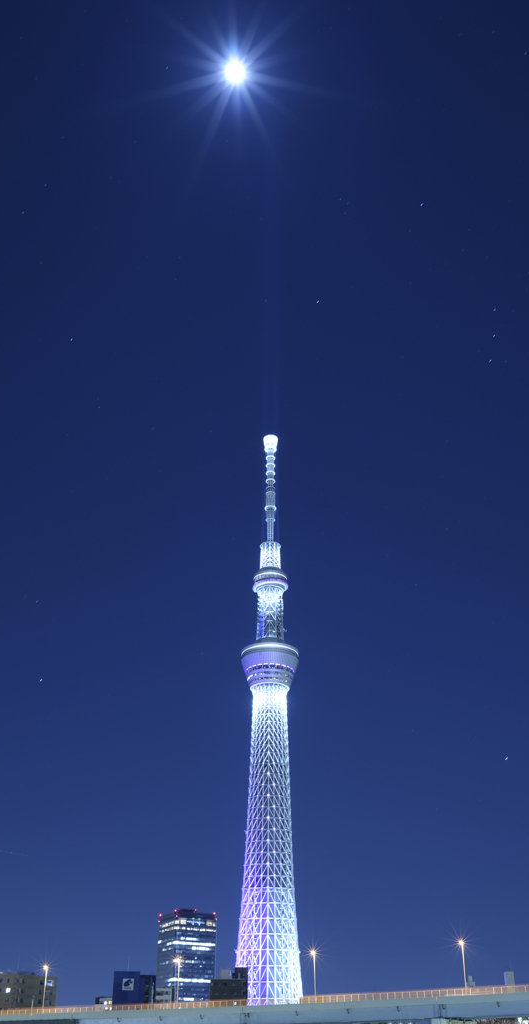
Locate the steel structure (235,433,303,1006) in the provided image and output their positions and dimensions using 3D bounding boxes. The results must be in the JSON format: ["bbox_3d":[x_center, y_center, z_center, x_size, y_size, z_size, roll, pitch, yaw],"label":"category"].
[{"bbox_3d":[5.976,187.326,948.413,68.000,634.000,66.000,0,-30,0],"label":"steel structure"}]

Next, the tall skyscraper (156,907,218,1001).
[{"bbox_3d":[-77.411,477.608,975.771,43.000,158.000,42.000,15,-33,-23],"label":"tall skyscraper"}]

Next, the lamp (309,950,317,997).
[{"bbox_3d":[10.839,101.050,215.348,0.500,11.000,1.400,-17,-34,27],"label":"lamp"}]

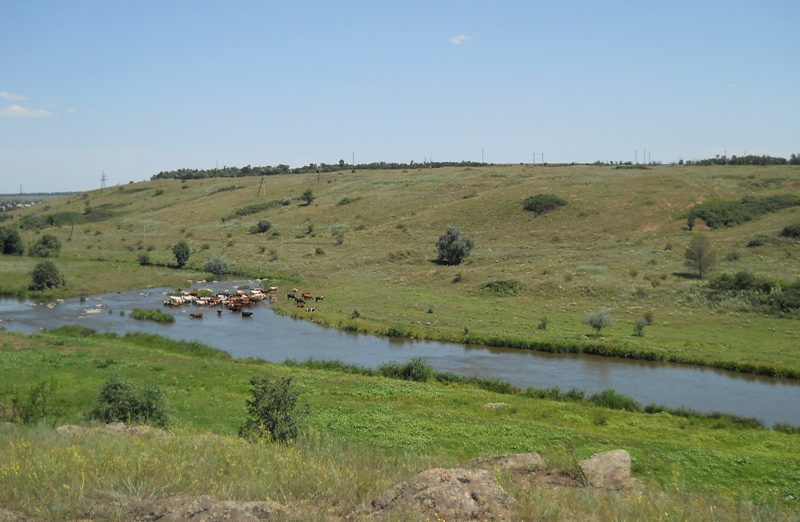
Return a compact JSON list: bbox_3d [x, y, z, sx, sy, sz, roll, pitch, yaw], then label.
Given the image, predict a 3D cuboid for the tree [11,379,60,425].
[{"bbox_3d":[-11.509,4.480,30.000,1.500,1.600,1.300,-2,4,-21],"label":"tree"}]

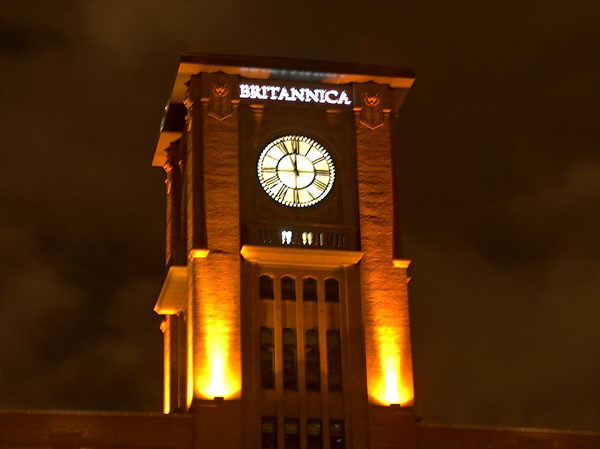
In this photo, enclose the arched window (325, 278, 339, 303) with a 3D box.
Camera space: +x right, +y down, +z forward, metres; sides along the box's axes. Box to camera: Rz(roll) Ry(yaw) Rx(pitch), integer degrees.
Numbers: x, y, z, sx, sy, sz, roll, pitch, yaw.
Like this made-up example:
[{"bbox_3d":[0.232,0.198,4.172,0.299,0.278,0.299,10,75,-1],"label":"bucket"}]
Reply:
[{"bbox_3d":[1.497,3.059,92.930,0.670,1.156,0.200,3,-23,-10],"label":"arched window"}]

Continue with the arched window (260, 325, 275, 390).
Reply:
[{"bbox_3d":[-1.439,6.042,91.053,0.667,2.970,0.200,3,-23,-10],"label":"arched window"}]

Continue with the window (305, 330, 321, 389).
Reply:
[{"bbox_3d":[0.580,6.145,91.415,0.765,2.958,0.200,3,-23,-10],"label":"window"}]

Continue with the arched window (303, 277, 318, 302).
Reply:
[{"bbox_3d":[0.485,3.007,92.748,0.687,1.174,0.200,3,-23,-10],"label":"arched window"}]

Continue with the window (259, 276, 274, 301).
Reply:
[{"bbox_3d":[-1.518,2.889,92.395,0.681,1.169,0.200,3,-23,-10],"label":"window"}]

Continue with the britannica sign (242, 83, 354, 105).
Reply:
[{"bbox_3d":[-0.196,-6.239,96.040,5.477,0.739,0.200,3,-23,-10],"label":"britannica sign"}]

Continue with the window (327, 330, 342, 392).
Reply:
[{"bbox_3d":[1.587,6.225,91.584,0.745,2.962,0.200,3,-23,-10],"label":"window"}]

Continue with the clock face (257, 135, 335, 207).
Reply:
[{"bbox_3d":[-0.166,-2.534,94.948,3.707,3.740,0.250,3,-23,-10],"label":"clock face"}]

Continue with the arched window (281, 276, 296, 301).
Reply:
[{"bbox_3d":[-0.511,2.955,92.570,0.693,1.152,0.200,3,-23,-10],"label":"arched window"}]

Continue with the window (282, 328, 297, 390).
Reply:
[{"bbox_3d":[-0.438,6.094,91.232,0.706,2.966,0.200,3,-23,-10],"label":"window"}]

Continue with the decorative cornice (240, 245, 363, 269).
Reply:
[{"bbox_3d":[0.068,1.629,92.649,5.721,0.550,1.100,3,-23,-10],"label":"decorative cornice"}]

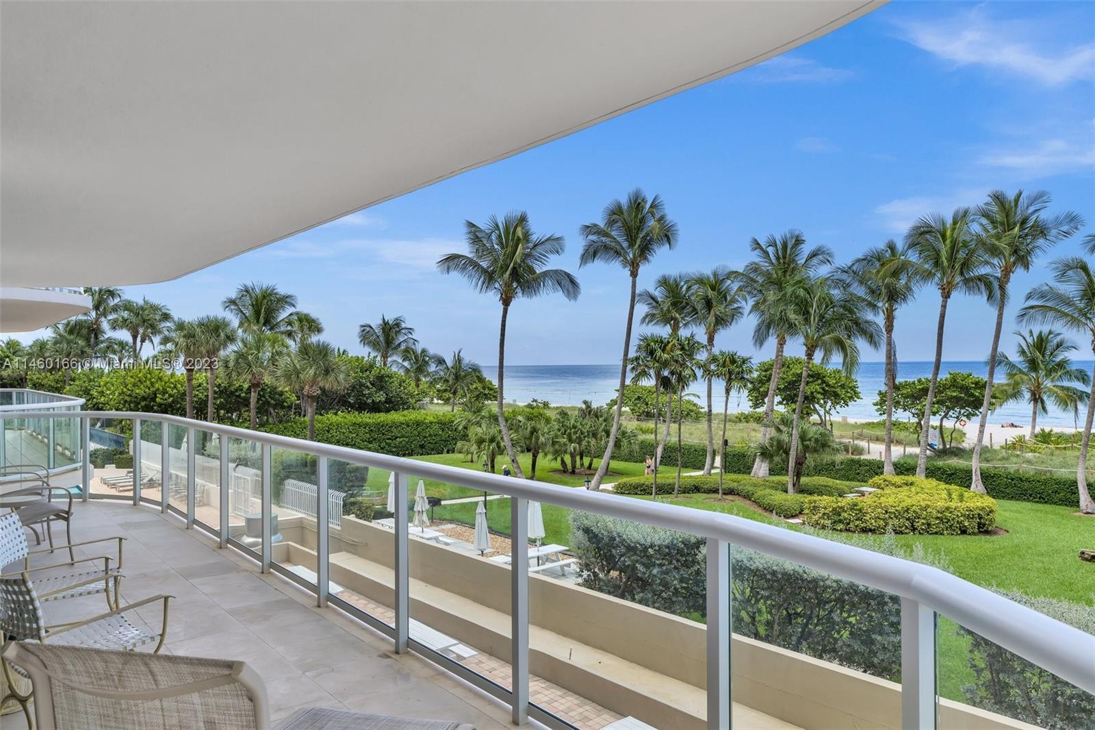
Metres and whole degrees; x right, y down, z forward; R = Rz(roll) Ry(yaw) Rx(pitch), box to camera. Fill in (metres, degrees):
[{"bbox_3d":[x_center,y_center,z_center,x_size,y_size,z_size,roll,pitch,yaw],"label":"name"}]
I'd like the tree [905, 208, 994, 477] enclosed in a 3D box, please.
[{"bbox_3d":[22.342,-0.807,40.517,4.940,15.760,4.690,-1,0,0],"label":"tree"}]

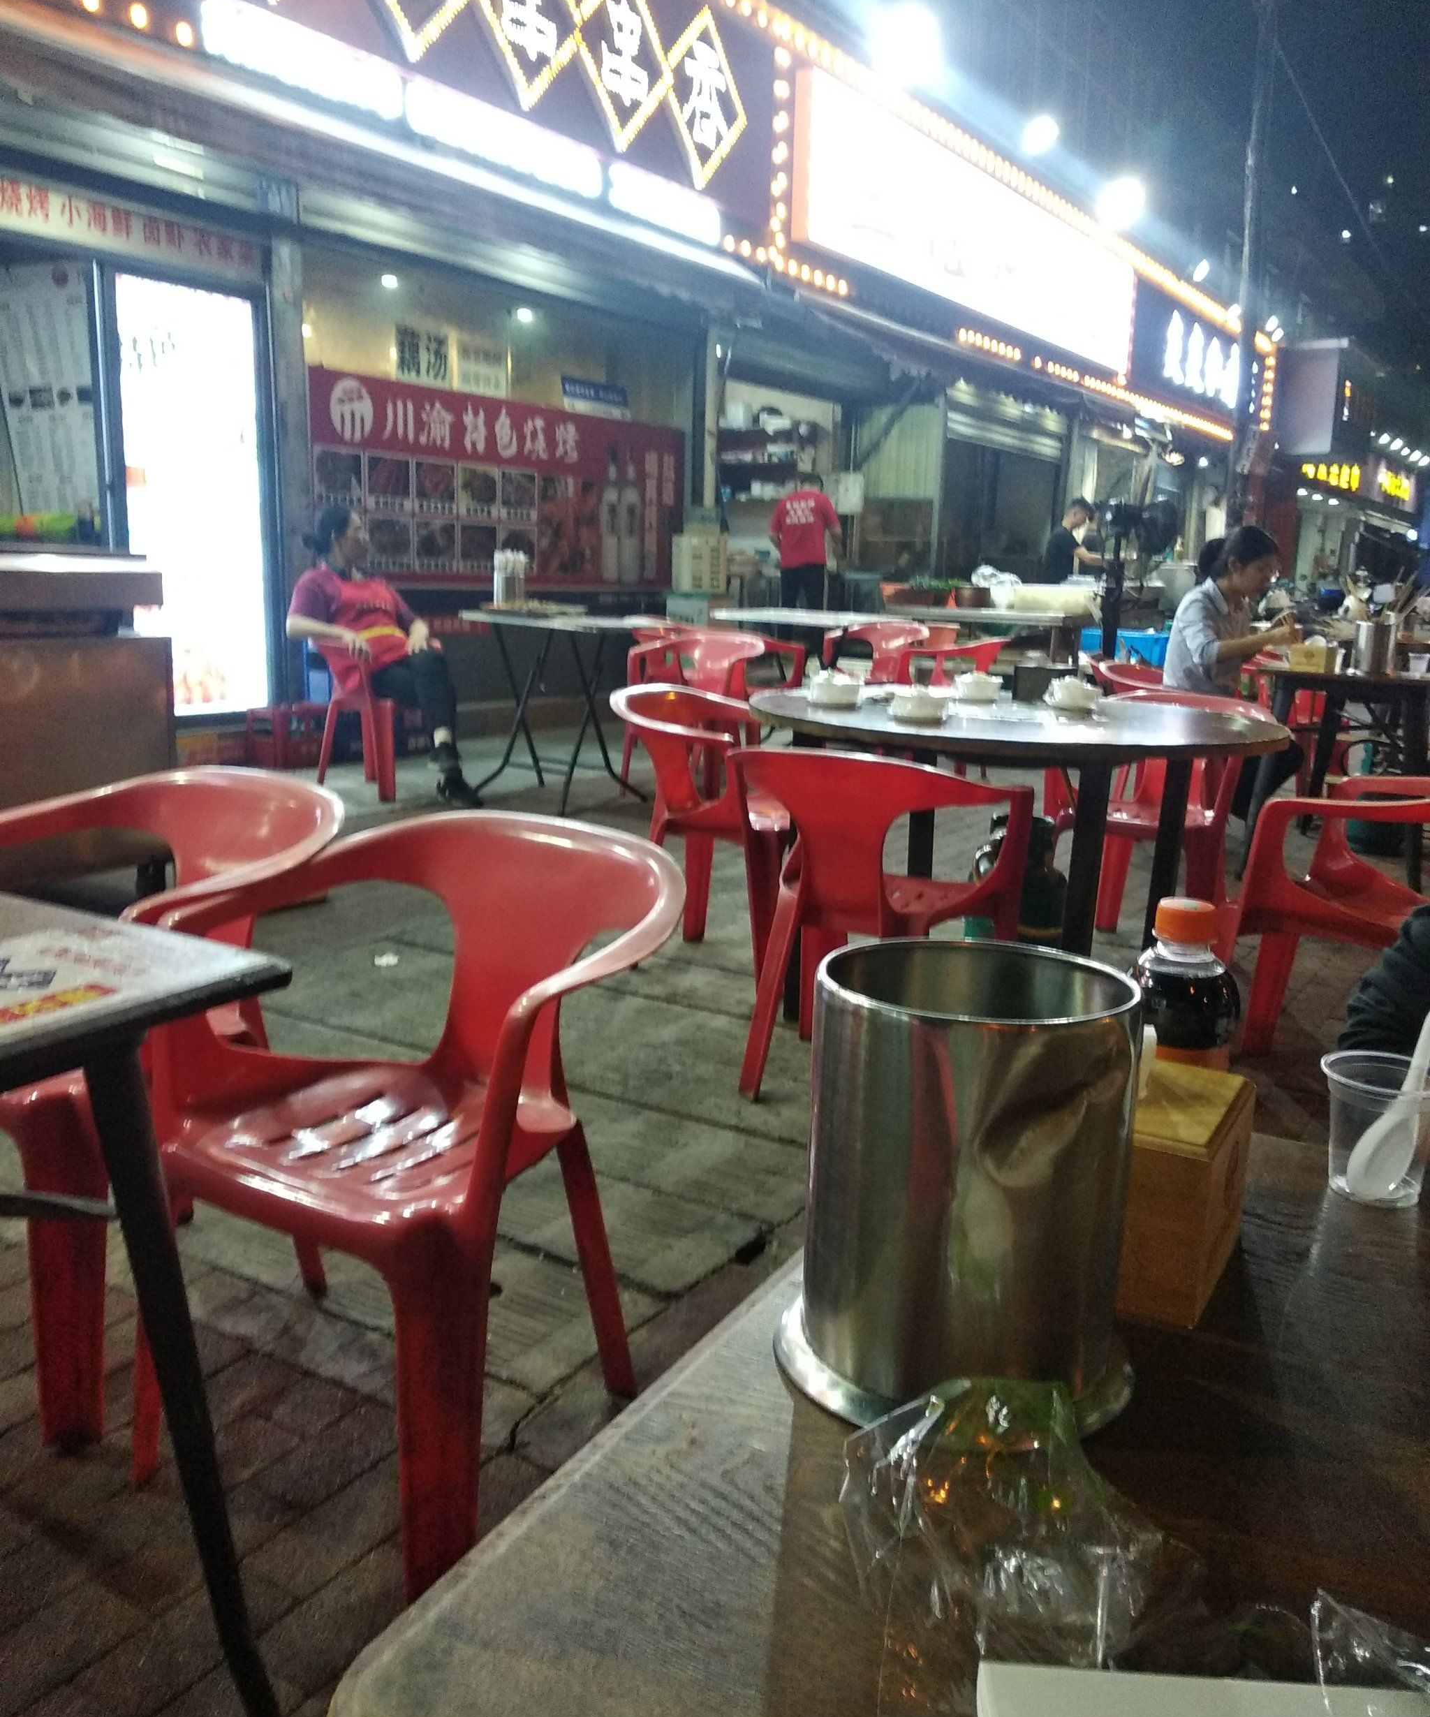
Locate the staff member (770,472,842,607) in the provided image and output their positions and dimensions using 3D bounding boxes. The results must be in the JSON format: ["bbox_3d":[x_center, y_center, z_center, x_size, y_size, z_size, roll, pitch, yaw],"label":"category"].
[{"bbox_3d":[0.632,-1.928,10.357,0.520,1.680,0.360,3,11,6],"label":"staff member"}]

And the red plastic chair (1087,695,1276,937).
[{"bbox_3d":[1.311,-0.097,4.224,0.560,0.745,0.530,8,13,32],"label":"red plastic chair"}]

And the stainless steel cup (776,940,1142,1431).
[{"bbox_3d":[0.104,0.129,0.602,0.152,0.165,0.152,1,11,0],"label":"stainless steel cup"}]

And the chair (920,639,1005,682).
[{"bbox_3d":[1.186,-0.731,7.270,0.530,0.745,0.560,7,12,27],"label":"chair"}]

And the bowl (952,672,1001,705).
[{"bbox_3d":[0.661,-0.431,3.620,0.122,0.075,0.122,1,11,0],"label":"bowl"}]

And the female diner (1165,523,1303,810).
[{"bbox_3d":[1.825,-0.575,5.050,0.520,1.180,0.440,6,12,21],"label":"female diner"}]

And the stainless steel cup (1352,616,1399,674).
[{"bbox_3d":[2.209,-0.707,4.800,0.152,0.168,0.152,1,11,0],"label":"stainless steel cup"}]

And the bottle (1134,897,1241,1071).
[{"bbox_3d":[0.246,0.102,0.767,0.060,0.160,0.060,1,11,0],"label":"bottle"}]

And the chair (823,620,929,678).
[{"bbox_3d":[0.947,-1.039,8.620,0.560,0.745,0.530,10,14,37],"label":"chair"}]

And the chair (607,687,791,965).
[{"bbox_3d":[-0.022,-0.091,3.944,0.585,0.730,0.600,7,12,25],"label":"chair"}]

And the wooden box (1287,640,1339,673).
[{"bbox_3d":[2.154,-0.727,5.179,0.130,0.095,0.130,10,14,37],"label":"wooden box"}]

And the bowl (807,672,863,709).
[{"bbox_3d":[0.291,-0.409,3.442,0.125,0.085,0.125,1,11,0],"label":"bowl"}]

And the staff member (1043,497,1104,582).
[{"bbox_3d":[2.521,-1.768,10.354,0.460,1.640,0.480,4,11,13],"label":"staff member"}]

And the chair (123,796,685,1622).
[{"bbox_3d":[-0.354,0.348,1.803,0.600,0.730,0.585,7,13,27],"label":"chair"}]

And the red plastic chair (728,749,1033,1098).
[{"bbox_3d":[0.353,0.129,2.934,0.560,0.745,0.530,6,12,21],"label":"red plastic chair"}]

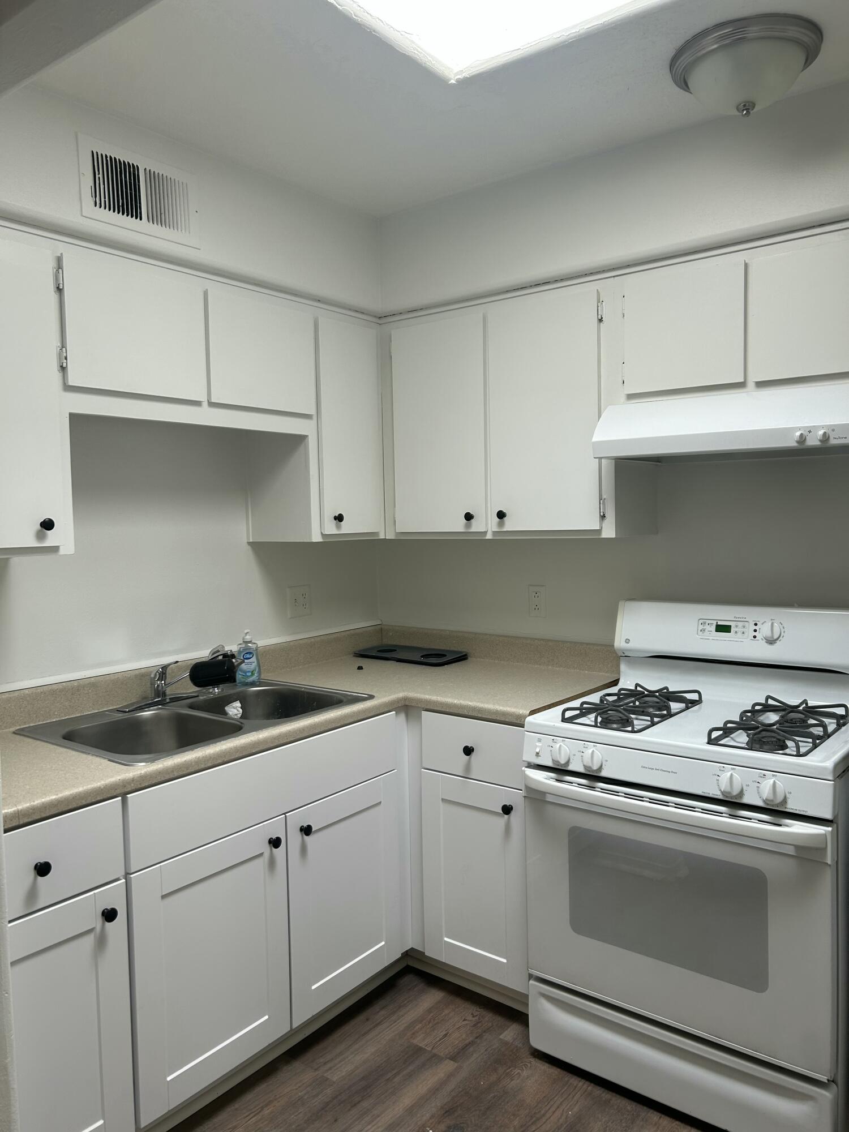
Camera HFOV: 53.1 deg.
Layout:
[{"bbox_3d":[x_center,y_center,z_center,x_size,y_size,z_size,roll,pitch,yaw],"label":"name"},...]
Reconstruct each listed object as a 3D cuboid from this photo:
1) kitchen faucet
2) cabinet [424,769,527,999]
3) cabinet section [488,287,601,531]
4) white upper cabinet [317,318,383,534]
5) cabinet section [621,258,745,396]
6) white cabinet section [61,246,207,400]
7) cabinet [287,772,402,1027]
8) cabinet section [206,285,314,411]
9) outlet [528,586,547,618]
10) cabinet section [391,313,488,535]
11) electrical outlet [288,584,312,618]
[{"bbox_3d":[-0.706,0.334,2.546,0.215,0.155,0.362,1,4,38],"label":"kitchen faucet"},{"bbox_3d":[0.321,0.906,2.738,0.370,0.585,0.570,1,4,38],"label":"cabinet"},{"bbox_3d":[0.445,-0.453,2.652,0.368,0.680,0.310,1,4,37],"label":"cabinet section"},{"bbox_3d":[-0.368,-0.460,2.962,0.310,0.700,0.284,1,4,38],"label":"white upper cabinet"},{"bbox_3d":[0.779,-0.635,2.385,0.328,0.308,0.310,1,4,37],"label":"cabinet section"},{"bbox_3d":[-0.841,-0.588,2.229,0.310,0.307,0.395,1,4,37],"label":"white cabinet section"},{"bbox_3d":[-0.442,0.930,2.625,0.570,0.585,0.458,1,4,38],"label":"cabinet"},{"bbox_3d":[-0.589,-0.612,2.561,0.310,0.307,0.397,1,4,37],"label":"cabinet section"},{"bbox_3d":[0.401,0.128,3.036,0.070,0.115,0.010,1,4,38],"label":"outlet"},{"bbox_3d":[0.137,-0.459,2.885,0.369,0.680,0.310,1,4,37],"label":"cabinet section"},{"bbox_3d":[-0.457,0.133,3.142,0.010,0.114,0.116,1,4,38],"label":"electrical outlet"}]

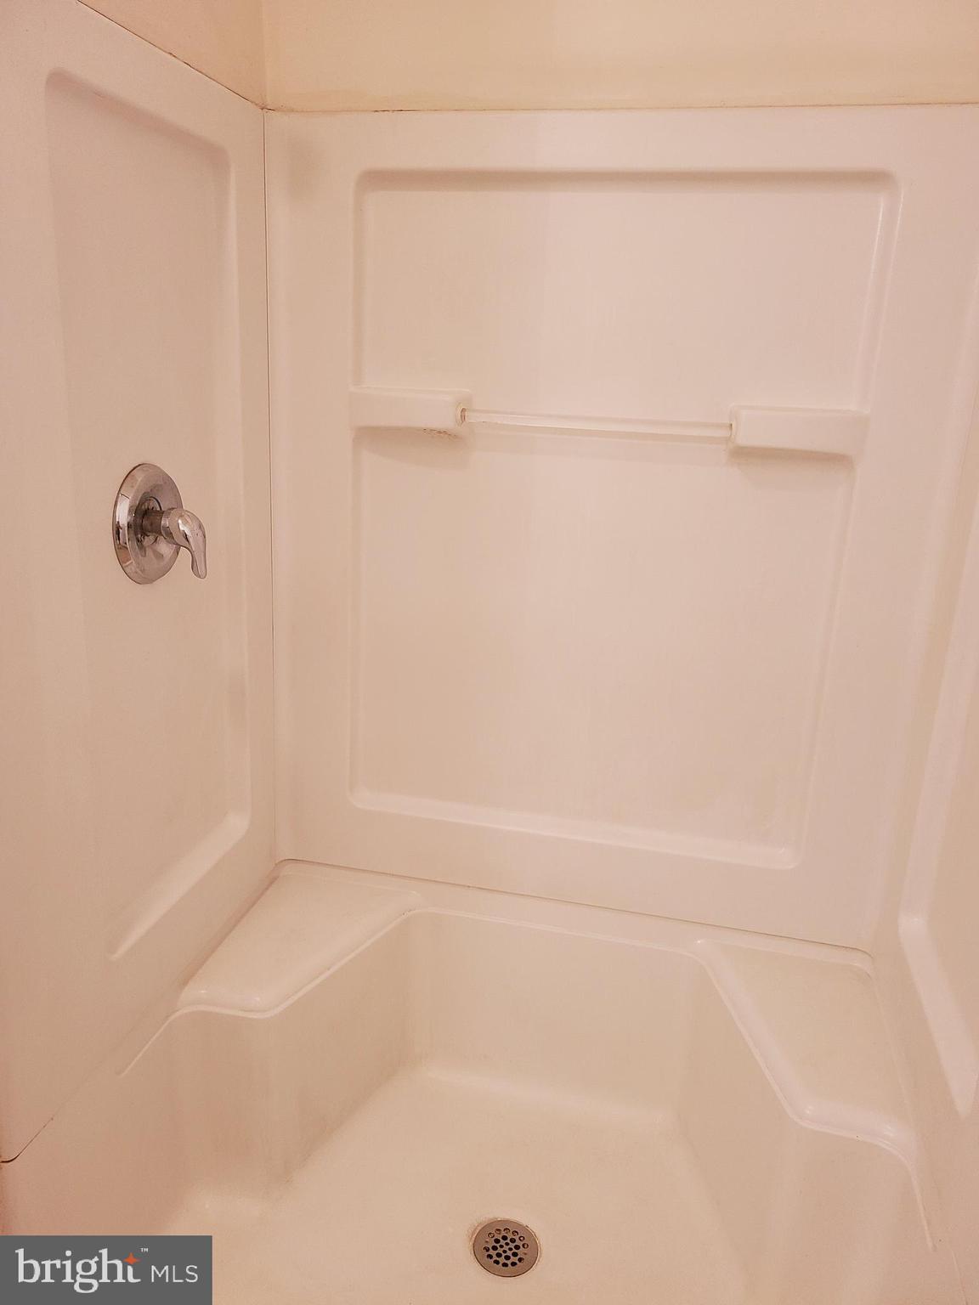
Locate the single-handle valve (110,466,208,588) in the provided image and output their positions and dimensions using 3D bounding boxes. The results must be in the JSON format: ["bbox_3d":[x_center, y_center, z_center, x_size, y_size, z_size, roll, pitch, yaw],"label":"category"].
[{"bbox_3d":[-0.450,-0.181,1.413,0.088,0.176,0.180,6,17,12],"label":"single-handle valve"}]

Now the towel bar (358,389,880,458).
[{"bbox_3d":[0.167,-0.377,1.594,0.845,0.072,0.068,6,17,12],"label":"towel bar"}]

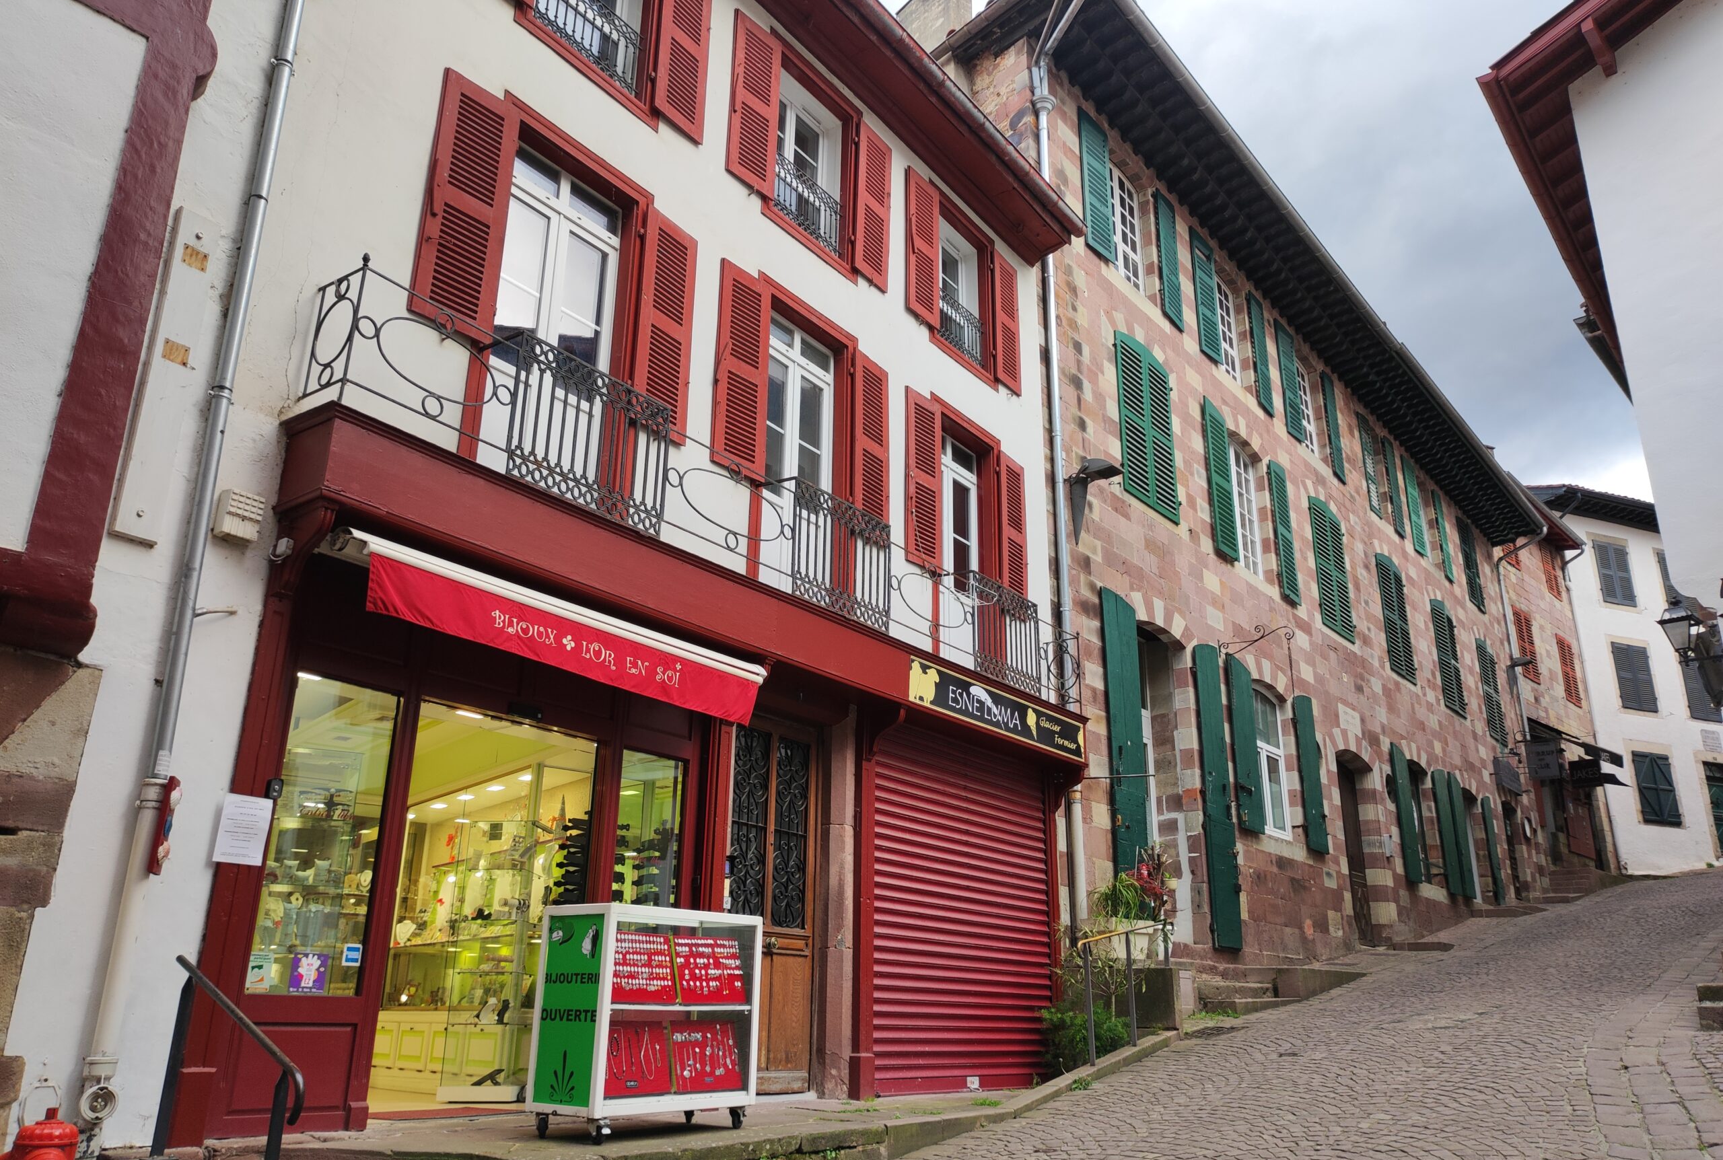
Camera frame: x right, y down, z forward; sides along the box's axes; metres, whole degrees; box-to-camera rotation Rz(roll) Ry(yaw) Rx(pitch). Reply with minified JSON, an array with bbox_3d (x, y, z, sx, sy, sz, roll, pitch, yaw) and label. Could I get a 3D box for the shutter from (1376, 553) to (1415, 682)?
[{"bbox_3d":[9.720,0.723,22.586,0.060,2.191,1.417,-15,-25,37],"label":"shutter"}]

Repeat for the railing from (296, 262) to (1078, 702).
[{"bbox_3d":[-0.365,-0.150,9.265,0.406,0.891,7.848,-14,-24,34],"label":"railing"}]

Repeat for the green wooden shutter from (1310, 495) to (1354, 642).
[{"bbox_3d":[7.194,-0.154,19.010,0.050,2.075,1.338,-15,-25,37],"label":"green wooden shutter"}]

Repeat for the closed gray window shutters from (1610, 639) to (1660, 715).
[{"bbox_3d":[21.548,2.722,34.632,1.350,1.898,0.100,8,-21,-20],"label":"closed gray window shutters"}]

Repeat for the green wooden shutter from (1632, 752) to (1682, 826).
[{"bbox_3d":[22.052,5.779,34.456,1.392,1.960,0.060,8,-21,-19],"label":"green wooden shutter"}]

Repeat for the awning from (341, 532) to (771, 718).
[{"bbox_3d":[-1.691,0.387,7.515,0.300,0.490,3.060,-14,-24,34],"label":"awning"}]

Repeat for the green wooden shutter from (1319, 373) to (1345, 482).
[{"bbox_3d":[8.799,-2.878,23.187,0.060,2.230,0.690,-15,-25,37],"label":"green wooden shutter"}]

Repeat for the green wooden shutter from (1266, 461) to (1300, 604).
[{"bbox_3d":[5.937,-0.690,17.440,0.050,2.062,0.645,-15,-25,37],"label":"green wooden shutter"}]

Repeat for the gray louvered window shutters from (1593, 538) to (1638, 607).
[{"bbox_3d":[21.697,-0.167,35.770,1.380,1.900,0.100,8,-21,-21],"label":"gray louvered window shutters"}]

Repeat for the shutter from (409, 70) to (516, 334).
[{"bbox_3d":[-2.489,-2.376,7.833,0.055,1.760,0.550,-14,-24,34],"label":"shutter"}]

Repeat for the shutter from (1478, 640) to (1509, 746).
[{"bbox_3d":[12.984,2.339,25.621,0.050,2.070,1.346,-15,-25,37],"label":"shutter"}]

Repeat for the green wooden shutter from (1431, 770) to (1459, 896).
[{"bbox_3d":[10.694,4.574,22.667,0.050,2.250,0.770,-14,-24,37],"label":"green wooden shutter"}]

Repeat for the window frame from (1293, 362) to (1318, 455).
[{"bbox_3d":[7.971,-3.138,22.635,0.090,2.020,1.340,-15,-25,37],"label":"window frame"}]

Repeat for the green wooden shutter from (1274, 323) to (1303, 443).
[{"bbox_3d":[6.572,-3.014,19.060,0.050,1.930,0.636,-15,-25,37],"label":"green wooden shutter"}]

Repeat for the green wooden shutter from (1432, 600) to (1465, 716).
[{"bbox_3d":[12.491,1.636,26.477,0.060,2.510,1.470,-15,-25,37],"label":"green wooden shutter"}]

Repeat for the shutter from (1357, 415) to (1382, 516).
[{"bbox_3d":[8.968,-1.992,21.932,0.050,1.848,0.609,-15,-25,37],"label":"shutter"}]

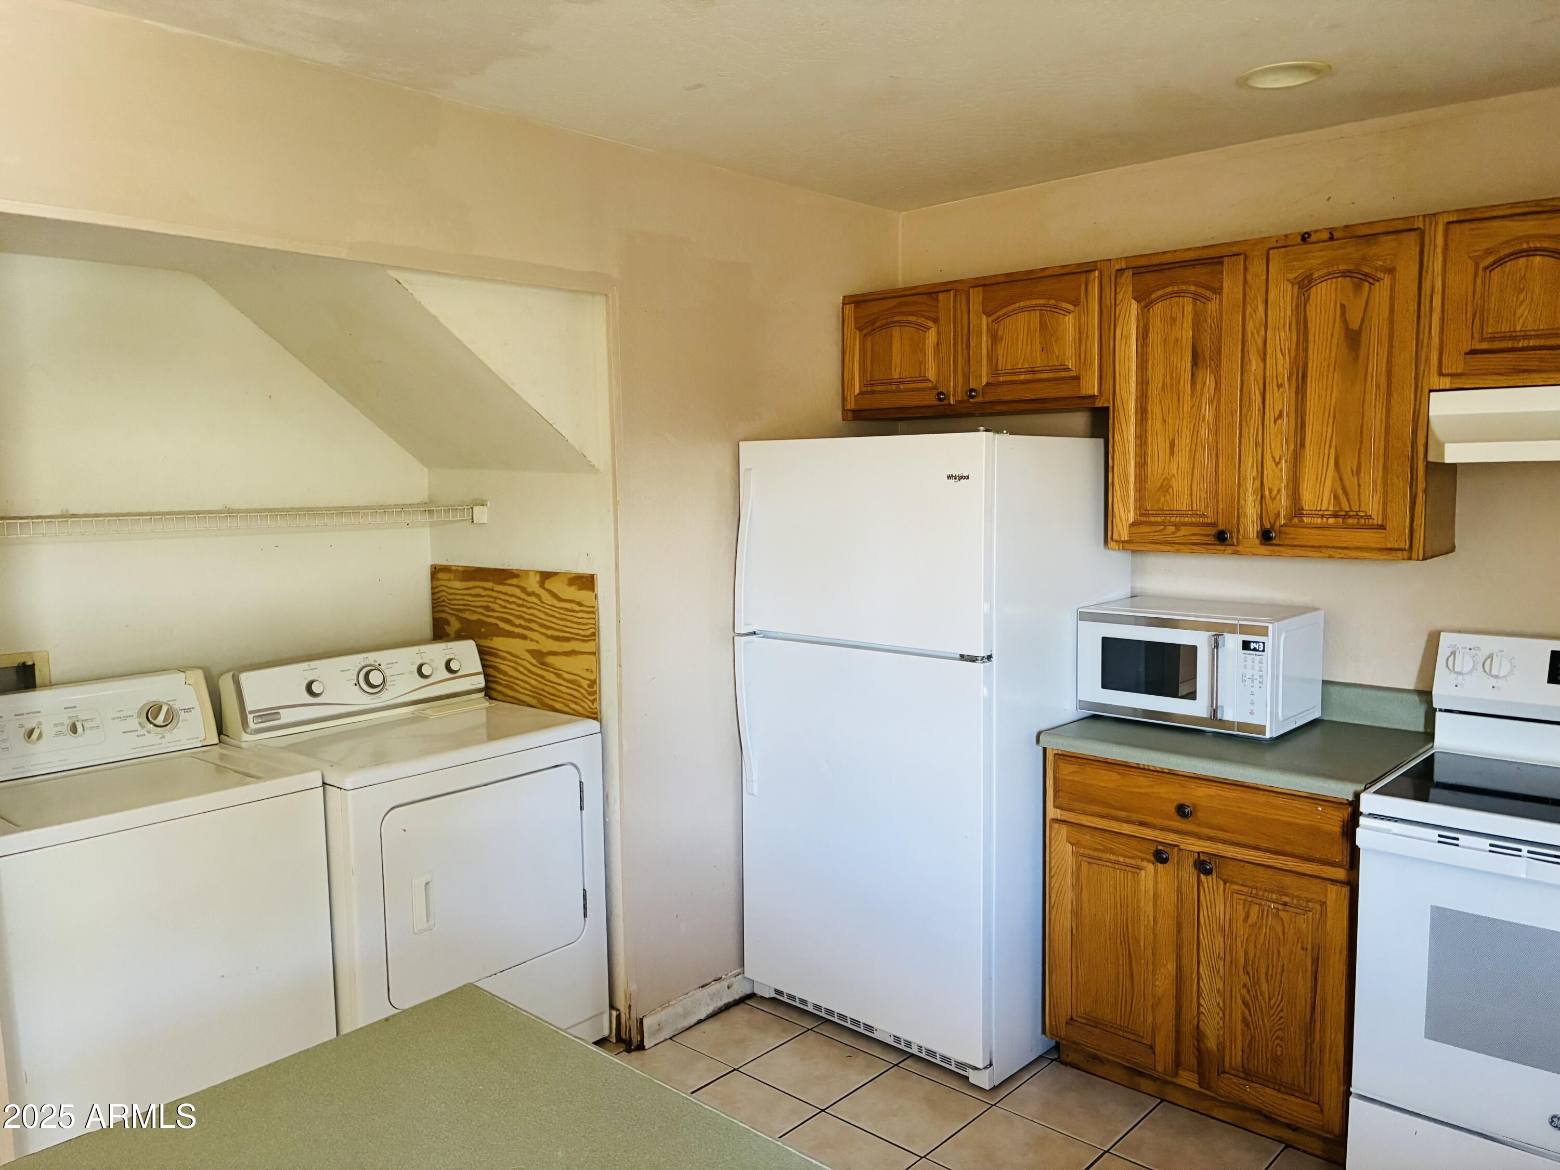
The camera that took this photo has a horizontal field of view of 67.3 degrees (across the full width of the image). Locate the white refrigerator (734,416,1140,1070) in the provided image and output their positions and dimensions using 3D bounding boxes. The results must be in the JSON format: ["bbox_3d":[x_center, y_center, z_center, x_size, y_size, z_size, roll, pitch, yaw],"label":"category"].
[{"bbox_3d":[0.448,0.415,3.445,0.833,1.680,0.825,5,8,42],"label":"white refrigerator"}]

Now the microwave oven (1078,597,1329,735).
[{"bbox_3d":[1.115,0.214,3.122,0.513,0.299,0.380,5,8,42],"label":"microwave oven"}]

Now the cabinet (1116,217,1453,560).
[{"bbox_3d":[1.260,-0.467,2.970,0.762,0.764,0.335,5,8,42],"label":"cabinet"}]

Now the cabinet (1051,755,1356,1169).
[{"bbox_3d":[1.166,0.854,3.023,0.760,0.872,0.610,5,8,42],"label":"cabinet"}]

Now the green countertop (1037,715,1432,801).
[{"bbox_3d":[1.155,0.401,2.973,0.780,0.040,0.625,5,8,42],"label":"green countertop"}]

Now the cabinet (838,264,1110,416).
[{"bbox_3d":[0.638,-0.703,3.520,0.923,0.386,0.335,5,8,42],"label":"cabinet"}]

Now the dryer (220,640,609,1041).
[{"bbox_3d":[-0.996,0.752,3.230,0.710,1.088,0.738,5,8,42],"label":"dryer"}]

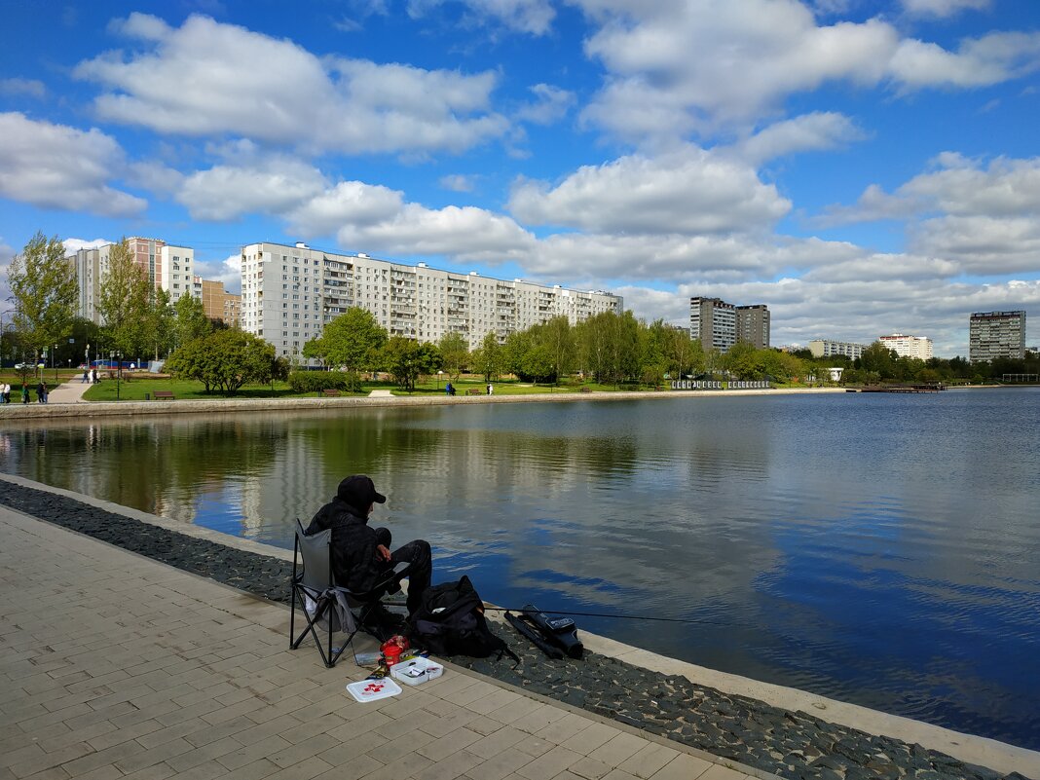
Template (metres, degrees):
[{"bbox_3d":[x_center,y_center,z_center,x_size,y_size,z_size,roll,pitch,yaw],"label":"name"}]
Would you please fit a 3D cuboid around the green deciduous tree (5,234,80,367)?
[{"bbox_3d":[-68.226,-12.170,102.882,10.200,20.725,9.500,0,1,0],"label":"green deciduous tree"}]

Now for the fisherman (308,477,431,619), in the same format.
[{"bbox_3d":[-0.930,1.073,4.663,0.770,1.060,0.560,-1,1,-43],"label":"fisherman"}]

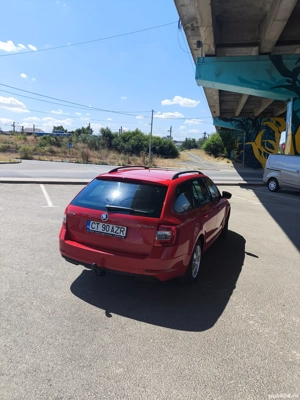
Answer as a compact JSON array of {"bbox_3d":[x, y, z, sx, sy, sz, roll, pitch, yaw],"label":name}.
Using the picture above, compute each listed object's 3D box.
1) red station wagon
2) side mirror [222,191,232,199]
[{"bbox_3d":[0.367,0.147,5.360,1.860,1.465,4.670,7,10,23],"label":"red station wagon"},{"bbox_3d":[1.457,-0.100,5.460,0.210,0.150,0.120,7,10,23],"label":"side mirror"}]

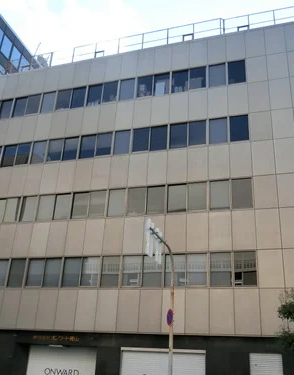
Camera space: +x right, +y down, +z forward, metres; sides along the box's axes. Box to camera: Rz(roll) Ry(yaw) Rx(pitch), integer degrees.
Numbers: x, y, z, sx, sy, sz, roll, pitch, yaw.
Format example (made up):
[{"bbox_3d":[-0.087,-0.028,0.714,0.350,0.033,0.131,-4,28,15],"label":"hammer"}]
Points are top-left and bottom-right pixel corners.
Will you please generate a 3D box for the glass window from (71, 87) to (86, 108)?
[{"bbox_3d":[-4.153,-5.457,25.397,0.950,1.470,0.100,-5,-25,18],"label":"glass window"}]

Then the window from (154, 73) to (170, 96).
[{"bbox_3d":[0.806,-5.625,22.884,0.879,1.417,0.100,-5,-25,18],"label":"window"}]

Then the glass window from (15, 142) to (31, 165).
[{"bbox_3d":[-7.589,-2.054,25.841,1.012,1.573,0.100,-5,-24,17],"label":"glass window"}]

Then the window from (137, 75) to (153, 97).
[{"bbox_3d":[-0.086,-5.873,24.121,0.950,1.470,0.100,-5,-25,18],"label":"window"}]

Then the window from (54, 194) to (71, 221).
[{"bbox_3d":[-4.429,1.054,21.999,0.927,1.442,0.100,-5,-25,18],"label":"window"}]

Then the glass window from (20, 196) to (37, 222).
[{"bbox_3d":[-6.250,1.155,22.222,0.879,1.407,0.100,-5,-25,18],"label":"glass window"}]

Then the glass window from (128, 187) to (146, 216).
[{"bbox_3d":[-0.495,0.664,20.388,0.879,1.407,0.100,-5,-25,18],"label":"glass window"}]

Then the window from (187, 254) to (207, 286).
[{"bbox_3d":[2.382,3.898,19.670,1.012,1.573,0.100,-5,-24,17],"label":"window"}]

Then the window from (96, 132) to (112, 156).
[{"bbox_3d":[-2.288,-2.296,22.507,0.935,1.428,0.090,-5,-25,18],"label":"window"}]

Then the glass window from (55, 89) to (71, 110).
[{"bbox_3d":[-4.940,-5.128,24.722,0.952,1.411,0.090,-5,-25,18],"label":"glass window"}]

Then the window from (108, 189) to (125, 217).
[{"bbox_3d":[-1.492,0.738,20.915,0.900,1.449,0.100,-5,-26,18],"label":"window"}]

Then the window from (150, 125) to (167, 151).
[{"bbox_3d":[0.606,-2.516,21.491,0.879,1.431,0.100,-5,-25,18],"label":"window"}]

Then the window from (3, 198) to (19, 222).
[{"bbox_3d":[-7.597,1.290,23.487,0.950,1.470,0.100,-5,-25,18],"label":"window"}]

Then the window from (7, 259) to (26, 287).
[{"bbox_3d":[-6.531,4.276,21.030,0.896,1.442,0.100,-5,-26,18],"label":"window"}]

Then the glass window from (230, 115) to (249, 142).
[{"bbox_3d":[4.836,-3.071,21.920,1.012,1.573,0.100,-5,-24,17],"label":"glass window"}]

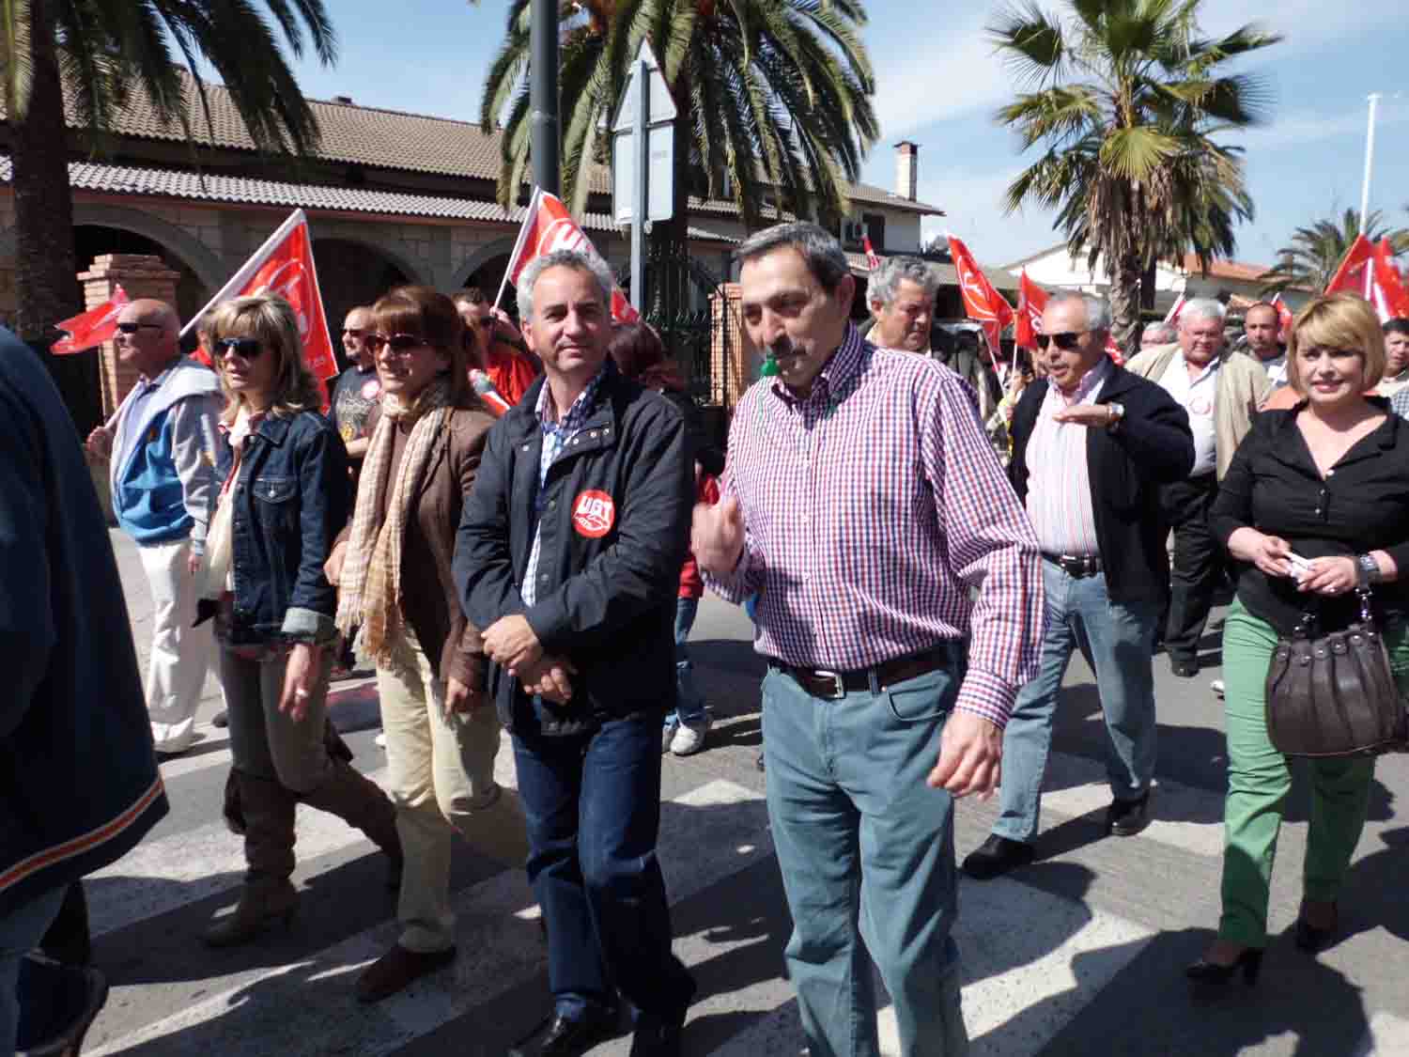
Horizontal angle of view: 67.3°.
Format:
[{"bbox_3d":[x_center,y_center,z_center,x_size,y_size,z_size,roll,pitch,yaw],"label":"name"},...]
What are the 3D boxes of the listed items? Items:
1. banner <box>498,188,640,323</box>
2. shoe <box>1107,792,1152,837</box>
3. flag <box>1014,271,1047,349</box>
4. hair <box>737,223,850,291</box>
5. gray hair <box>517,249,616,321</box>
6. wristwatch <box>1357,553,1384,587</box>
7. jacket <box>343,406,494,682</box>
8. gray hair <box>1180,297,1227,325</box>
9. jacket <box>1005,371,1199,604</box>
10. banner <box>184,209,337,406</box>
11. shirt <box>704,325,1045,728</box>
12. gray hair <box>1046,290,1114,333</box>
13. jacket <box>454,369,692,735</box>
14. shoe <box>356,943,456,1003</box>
[{"bbox_3d":[-0.503,-1.017,3.950,0.540,0.500,0.180,-1,11,-5],"label":"banner"},{"bbox_3d":[1.407,0.909,3.472,0.105,0.100,0.285,7,12,33],"label":"shoe"},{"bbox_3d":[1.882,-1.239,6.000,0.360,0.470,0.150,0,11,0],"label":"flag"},{"bbox_3d":[0.148,-0.413,1.660,0.170,0.135,0.205,9,27,39],"label":"hair"},{"bbox_3d":[-0.267,-0.449,2.042,0.180,0.180,0.210,-2,11,-10],"label":"gray hair"},{"bbox_3d":[1.485,0.092,2.360,0.045,0.065,0.060,0,-27,-8],"label":"wristwatch"},{"bbox_3d":[-0.651,0.039,2.420,0.440,0.630,0.310,10,14,42],"label":"jacket"},{"bbox_3d":[2.001,-0.848,4.246,0.175,0.160,0.200,4,12,22],"label":"gray hair"},{"bbox_3d":[1.102,-0.111,2.932,0.400,0.670,0.510,-9,14,-39],"label":"jacket"},{"bbox_3d":[-1.700,-0.845,4.050,0.580,0.760,0.220,-4,11,-24],"label":"banner"},{"bbox_3d":[0.270,-0.003,1.680,0.540,0.630,0.380,7,13,32],"label":"shirt"},{"bbox_3d":[0.999,-0.557,2.795,0.190,0.150,0.165,-10,15,-41],"label":"gray hair"},{"bbox_3d":[-0.265,0.055,2.129,0.490,0.730,0.330,4,12,20],"label":"jacket"},{"bbox_3d":[-0.731,1.050,2.597,0.250,0.092,0.093,-8,14,-40],"label":"shoe"}]

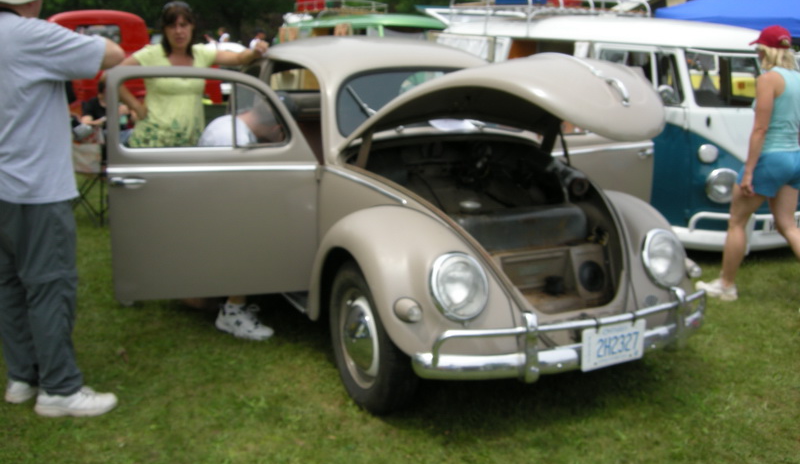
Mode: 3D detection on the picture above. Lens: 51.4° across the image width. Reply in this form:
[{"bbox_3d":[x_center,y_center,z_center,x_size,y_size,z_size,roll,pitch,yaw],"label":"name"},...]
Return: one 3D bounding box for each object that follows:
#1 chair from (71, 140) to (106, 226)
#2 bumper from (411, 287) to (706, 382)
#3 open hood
[{"bbox_3d":[-2.348,-0.546,6.967,0.720,0.880,0.550,-9,17,-38],"label":"chair"},{"bbox_3d":[0.727,0.344,3.122,1.480,0.280,0.290,-6,15,-28],"label":"bumper"},{"bbox_3d":[0.514,-0.528,3.358,1.120,0.370,1.200,-6,7,-28],"label":"open hood"}]

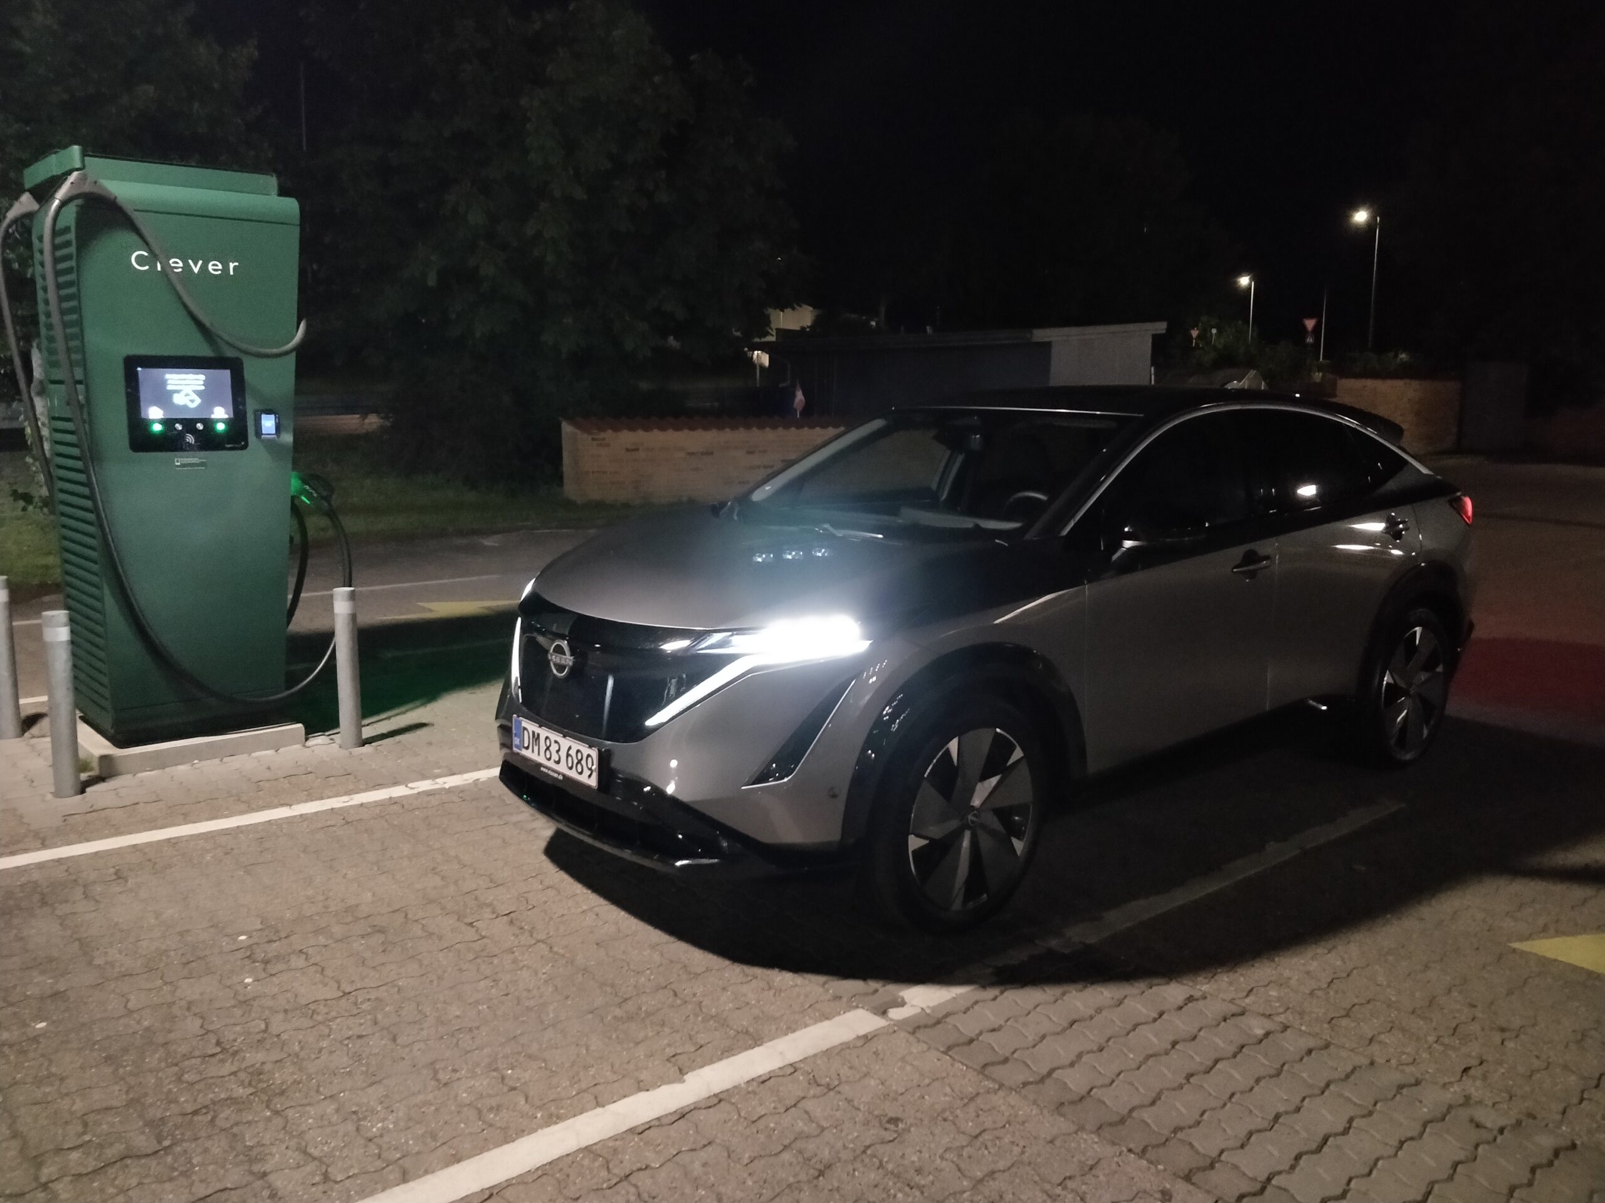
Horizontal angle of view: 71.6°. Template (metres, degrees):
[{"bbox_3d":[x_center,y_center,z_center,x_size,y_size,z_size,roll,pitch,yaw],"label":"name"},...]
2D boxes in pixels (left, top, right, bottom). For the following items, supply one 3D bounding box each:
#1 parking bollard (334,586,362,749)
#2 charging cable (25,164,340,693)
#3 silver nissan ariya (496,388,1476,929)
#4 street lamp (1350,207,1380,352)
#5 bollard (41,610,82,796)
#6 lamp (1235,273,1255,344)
[{"bbox_3d":[-2.106,0.314,5.209,0.106,0.745,0.106,-6,10,-38],"label":"parking bollard"},{"bbox_3d":[-2.705,-0.655,5.055,1.200,2.250,0.500,-6,10,-38],"label":"charging cable"},{"bbox_3d":[1.039,-0.058,4.661,4.595,1.660,1.900,-6,10,-38],"label":"silver nissan ariya"},{"bbox_3d":[23.402,-12.673,46.000,1.100,7.200,0.350,-2,8,-17],"label":"street lamp"},{"bbox_3d":[-2.987,0.413,4.470,0.109,0.745,0.109,-6,10,-38],"label":"bollard"},{"bbox_3d":[31.865,-19.876,80.000,1.000,7.200,0.350,-2,8,-17],"label":"lamp"}]

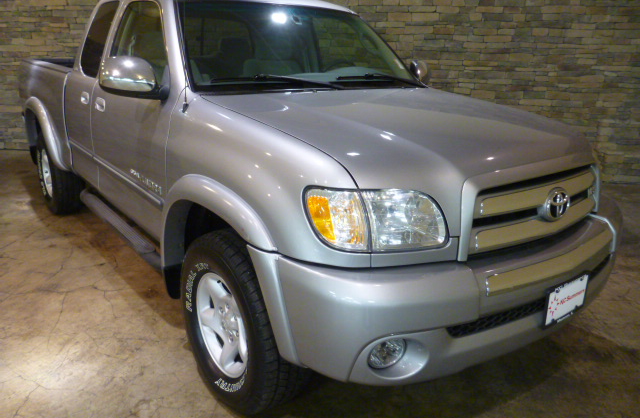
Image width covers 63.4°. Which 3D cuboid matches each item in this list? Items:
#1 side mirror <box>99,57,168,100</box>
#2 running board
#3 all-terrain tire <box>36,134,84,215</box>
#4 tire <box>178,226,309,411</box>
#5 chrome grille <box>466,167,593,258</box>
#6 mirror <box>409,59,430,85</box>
[{"bbox_3d":[-0.858,-0.603,2.397,0.270,0.200,0.180,-11,21,-37],"label":"side mirror"},{"bbox_3d":[-1.269,0.098,3.309,0.180,0.130,1.560,-11,21,-37],"label":"running board"},{"bbox_3d":[-2.341,-0.342,4.686,0.275,0.770,0.775,-11,21,-37],"label":"all-terrain tire"},{"bbox_3d":[-0.341,0.474,2.245,0.275,0.770,0.775,-11,21,-37],"label":"tire"},{"bbox_3d":[0.866,-0.009,1.952,0.880,0.230,0.130,-11,21,-37],"label":"chrome grille"},{"bbox_3d":[0.718,-0.920,3.596,0.270,0.200,0.180,-11,21,-37],"label":"mirror"}]

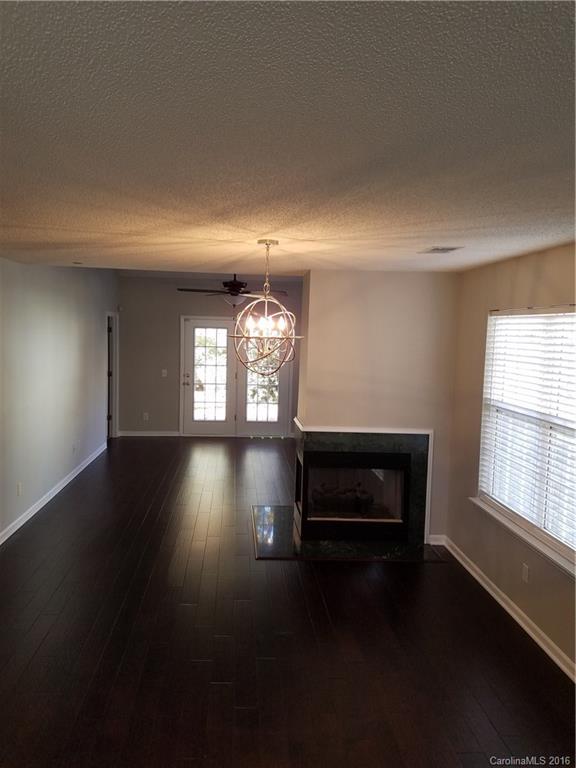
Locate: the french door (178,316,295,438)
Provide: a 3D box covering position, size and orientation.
[{"bbox_3d":[-0.899,-0.101,10.109,1.955,2.090,0.120,1,6,-5],"label":"french door"}]

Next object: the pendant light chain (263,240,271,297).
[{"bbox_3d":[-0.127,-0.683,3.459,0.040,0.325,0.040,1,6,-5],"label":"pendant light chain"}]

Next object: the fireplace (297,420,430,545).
[{"bbox_3d":[0.672,0.888,5.580,1.190,1.065,0.770,1,6,-5],"label":"fireplace"}]

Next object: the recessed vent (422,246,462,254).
[{"bbox_3d":[0.992,-0.865,3.746,0.210,0.025,0.330,1,6,-5],"label":"recessed vent"}]

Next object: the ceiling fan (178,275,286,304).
[{"bbox_3d":[-0.679,-1.250,7.382,1.470,0.500,1.470,1,6,-5],"label":"ceiling fan"}]

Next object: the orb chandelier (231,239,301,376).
[{"bbox_3d":[-0.131,-0.457,3.481,0.465,0.820,0.465,1,6,-5],"label":"orb chandelier"}]

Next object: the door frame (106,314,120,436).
[{"bbox_3d":[-2.893,-0.088,9.375,0.140,2.110,0.940,1,6,-5],"label":"door frame"}]

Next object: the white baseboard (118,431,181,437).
[{"bbox_3d":[-2.396,0.870,10.036,1.020,0.100,0.020,1,6,-5],"label":"white baseboard"}]

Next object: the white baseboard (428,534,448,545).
[{"bbox_3d":[1.349,1.424,5.208,0.172,0.087,0.018,0,6,-5],"label":"white baseboard"}]

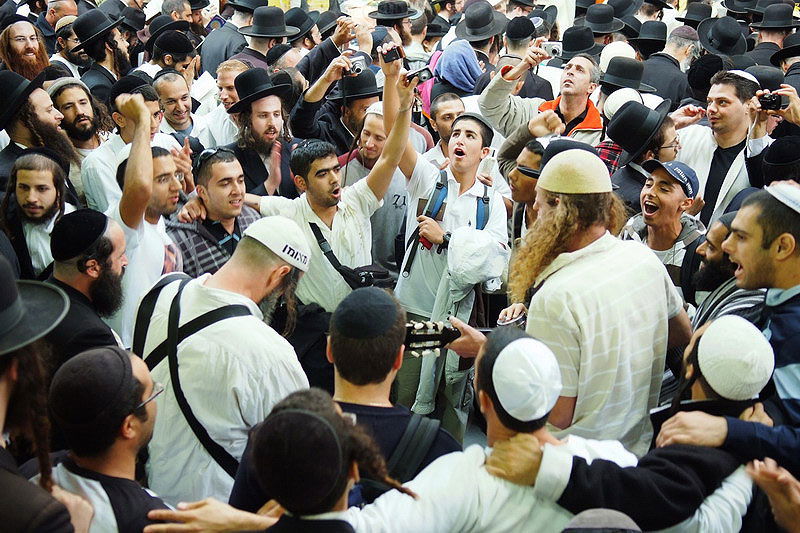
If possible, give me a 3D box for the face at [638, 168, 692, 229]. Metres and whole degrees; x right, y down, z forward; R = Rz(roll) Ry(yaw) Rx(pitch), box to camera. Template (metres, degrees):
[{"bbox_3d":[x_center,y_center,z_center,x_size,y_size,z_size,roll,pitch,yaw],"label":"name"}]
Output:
[{"bbox_3d":[0.861,-0.218,3.400,0.155,0.200,0.150,13,15,33],"label":"face"}]

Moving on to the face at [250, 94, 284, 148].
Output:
[{"bbox_3d":[-0.553,-0.610,4.360,0.150,0.205,0.140,-10,27,-23],"label":"face"}]

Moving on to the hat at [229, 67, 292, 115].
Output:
[{"bbox_3d":[-0.637,-0.788,4.700,0.310,0.140,0.350,-25,17,-30],"label":"hat"}]

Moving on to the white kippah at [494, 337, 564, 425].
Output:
[{"bbox_3d":[0.250,0.224,2.050,0.165,0.165,0.070,-8,-8,-26],"label":"white kippah"}]

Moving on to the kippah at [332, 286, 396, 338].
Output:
[{"bbox_3d":[-0.081,0.103,2.330,0.160,0.070,0.160,2,49,2],"label":"kippah"}]

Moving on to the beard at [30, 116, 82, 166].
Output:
[{"bbox_3d":[-1.244,-0.453,3.780,0.170,0.190,0.130,2,22,5],"label":"beard"}]

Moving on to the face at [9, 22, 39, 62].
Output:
[{"bbox_3d":[-1.674,-0.998,4.650,0.145,0.185,0.125,-18,25,-33],"label":"face"}]

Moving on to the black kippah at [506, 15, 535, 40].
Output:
[{"bbox_3d":[0.687,-1.353,5.950,0.165,0.110,0.170,2,32,5],"label":"black kippah"}]

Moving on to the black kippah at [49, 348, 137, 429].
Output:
[{"bbox_3d":[-0.628,0.250,2.120,0.170,0.105,0.165,-38,38,-23],"label":"black kippah"}]

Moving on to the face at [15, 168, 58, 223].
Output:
[{"bbox_3d":[-1.190,-0.233,3.420,0.145,0.185,0.125,-3,17,-6],"label":"face"}]

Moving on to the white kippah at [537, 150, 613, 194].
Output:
[{"bbox_3d":[0.449,-0.251,2.670,0.180,0.100,0.195,0,20,0],"label":"white kippah"}]

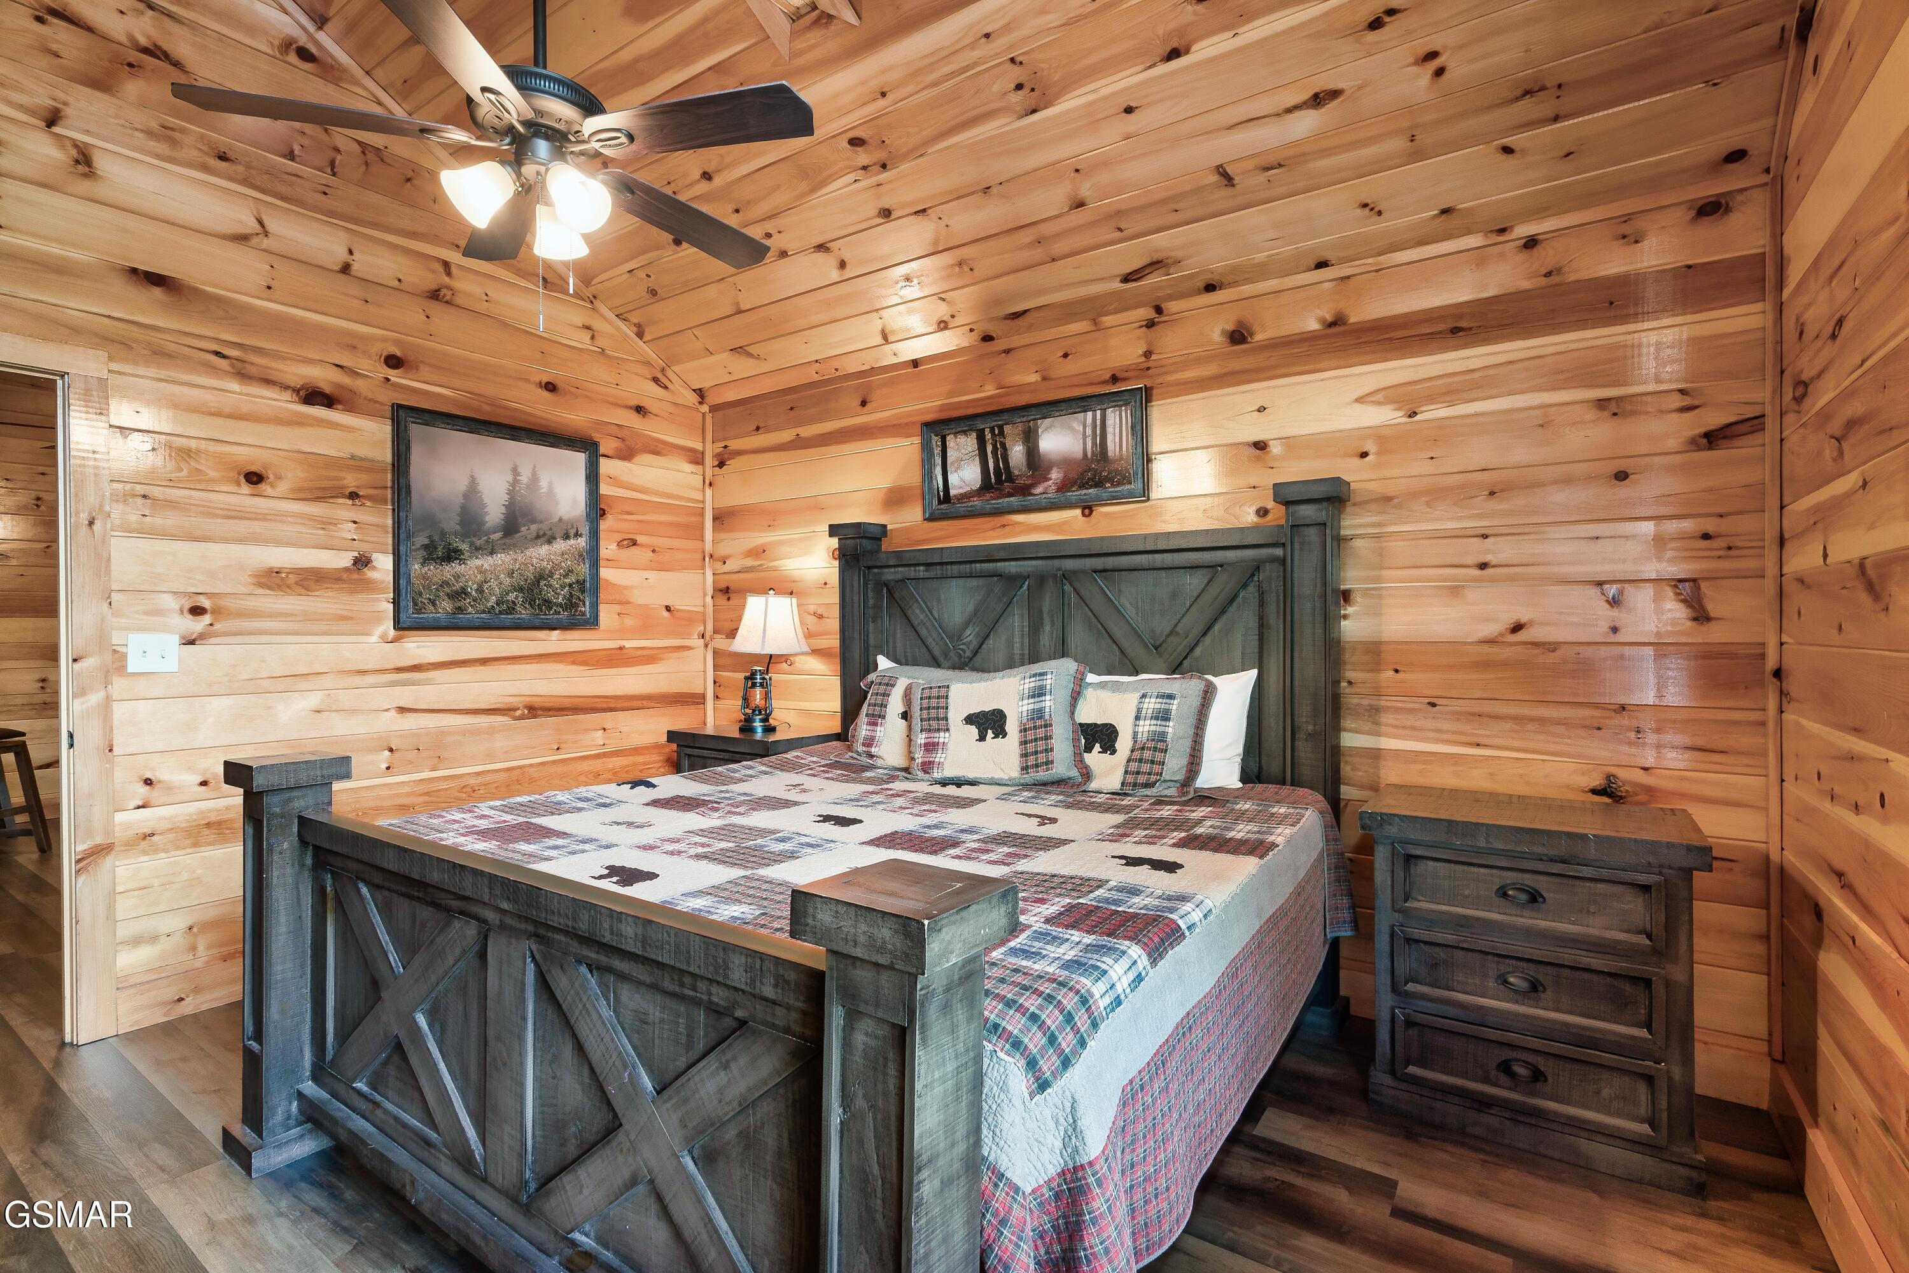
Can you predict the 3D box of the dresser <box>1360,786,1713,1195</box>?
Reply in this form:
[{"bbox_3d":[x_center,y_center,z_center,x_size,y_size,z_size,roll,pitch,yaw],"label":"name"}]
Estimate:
[{"bbox_3d":[1.515,0.867,2.272,0.714,0.804,0.480,0,0,34],"label":"dresser"}]

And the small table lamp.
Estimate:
[{"bbox_3d":[-0.895,0.114,4.067,0.390,0.687,0.390,0,0,0],"label":"small table lamp"}]

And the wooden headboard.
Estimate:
[{"bbox_3d":[0.371,0.387,3.297,2.112,1.759,0.209,0,0,34],"label":"wooden headboard"}]

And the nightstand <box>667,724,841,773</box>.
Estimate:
[{"bbox_3d":[-0.967,0.861,4.077,0.703,0.806,0.474,0,0,34],"label":"nightstand"}]

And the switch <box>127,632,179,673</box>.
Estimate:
[{"bbox_3d":[-2.609,0.056,2.768,0.013,0.119,0.120,0,0,34],"label":"switch"}]

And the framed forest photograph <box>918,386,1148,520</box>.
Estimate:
[{"bbox_3d":[0.295,-0.729,3.502,1.030,0.432,0.032,0,0,34],"label":"framed forest photograph"}]

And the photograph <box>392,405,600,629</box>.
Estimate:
[{"bbox_3d":[-1.965,-0.479,3.718,0.031,0.888,0.891,0,0,34],"label":"photograph"}]

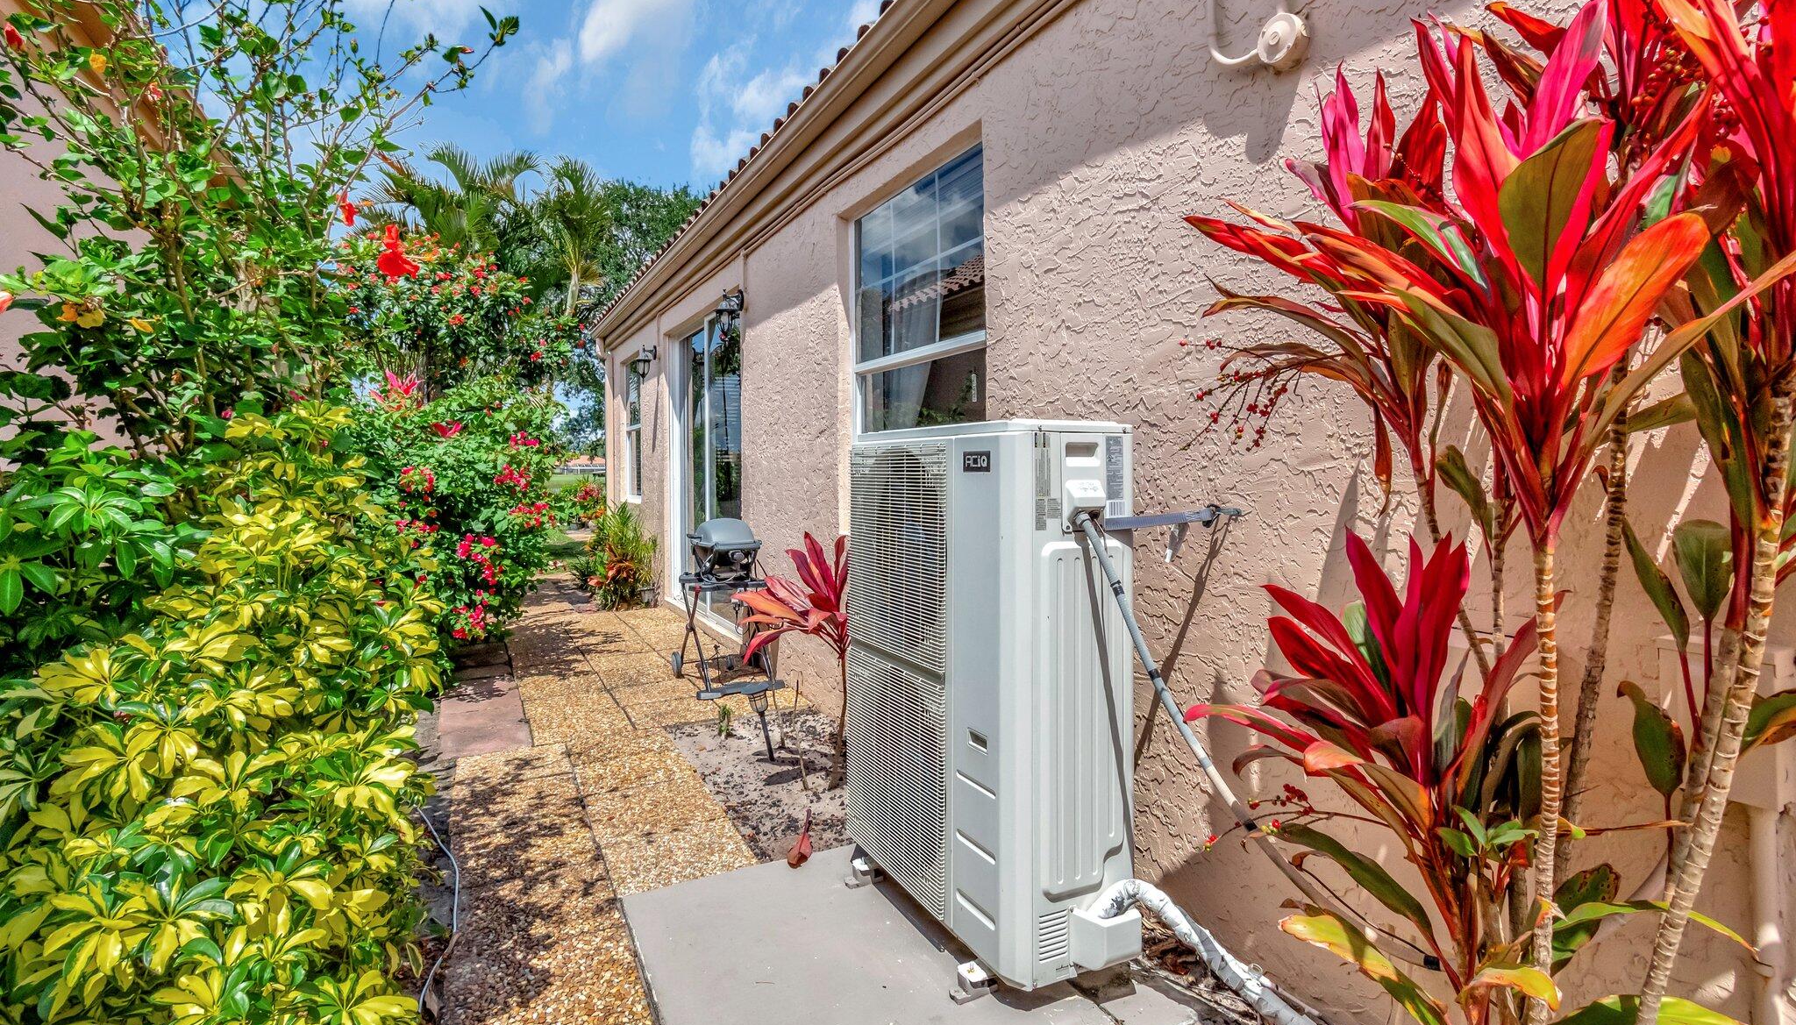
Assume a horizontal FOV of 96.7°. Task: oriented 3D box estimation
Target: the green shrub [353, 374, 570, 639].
[{"bbox_3d":[-3.750,-0.100,6.850,1.650,2.050,1.650,-2,3,-28],"label":"green shrub"}]

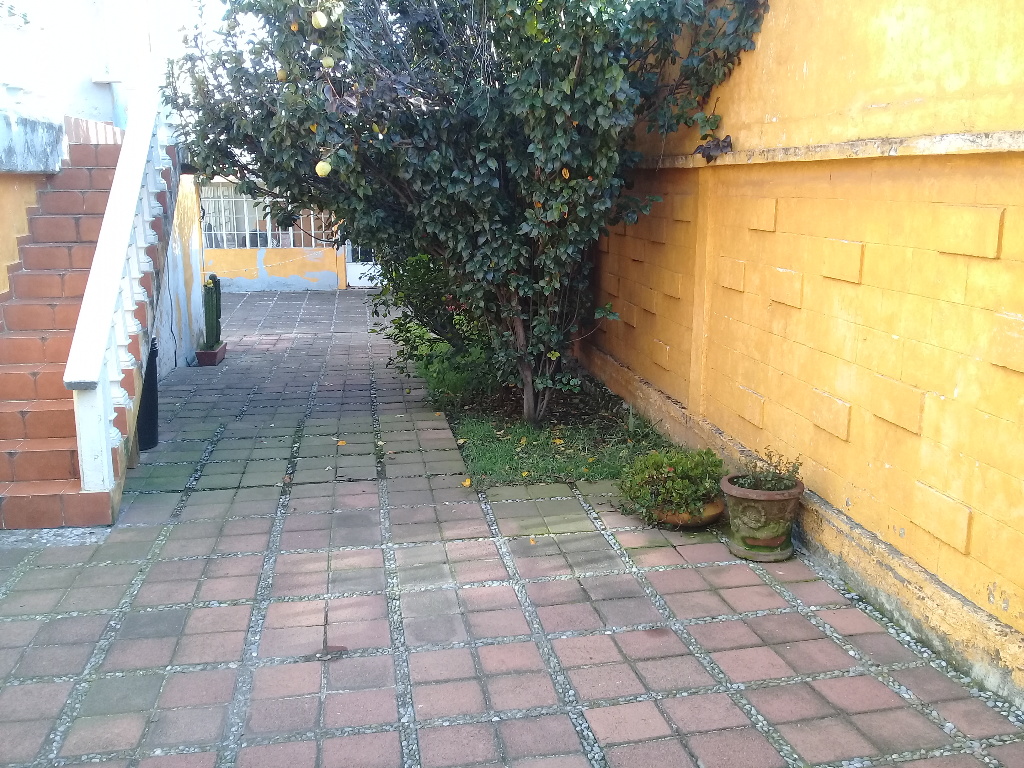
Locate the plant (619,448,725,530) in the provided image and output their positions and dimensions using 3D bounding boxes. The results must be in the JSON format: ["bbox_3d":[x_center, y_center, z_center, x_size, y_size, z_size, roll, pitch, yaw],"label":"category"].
[{"bbox_3d":[0.901,0.573,5.176,0.583,0.429,0.536,-3,12,-9],"label":"plant"}]

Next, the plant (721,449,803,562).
[{"bbox_3d":[1.300,0.599,4.754,0.423,0.549,0.423,-3,12,-9],"label":"plant"}]

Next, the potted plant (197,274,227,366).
[{"bbox_3d":[-3.302,-0.707,10.022,0.226,0.949,0.498,-2,12,-5],"label":"potted plant"}]

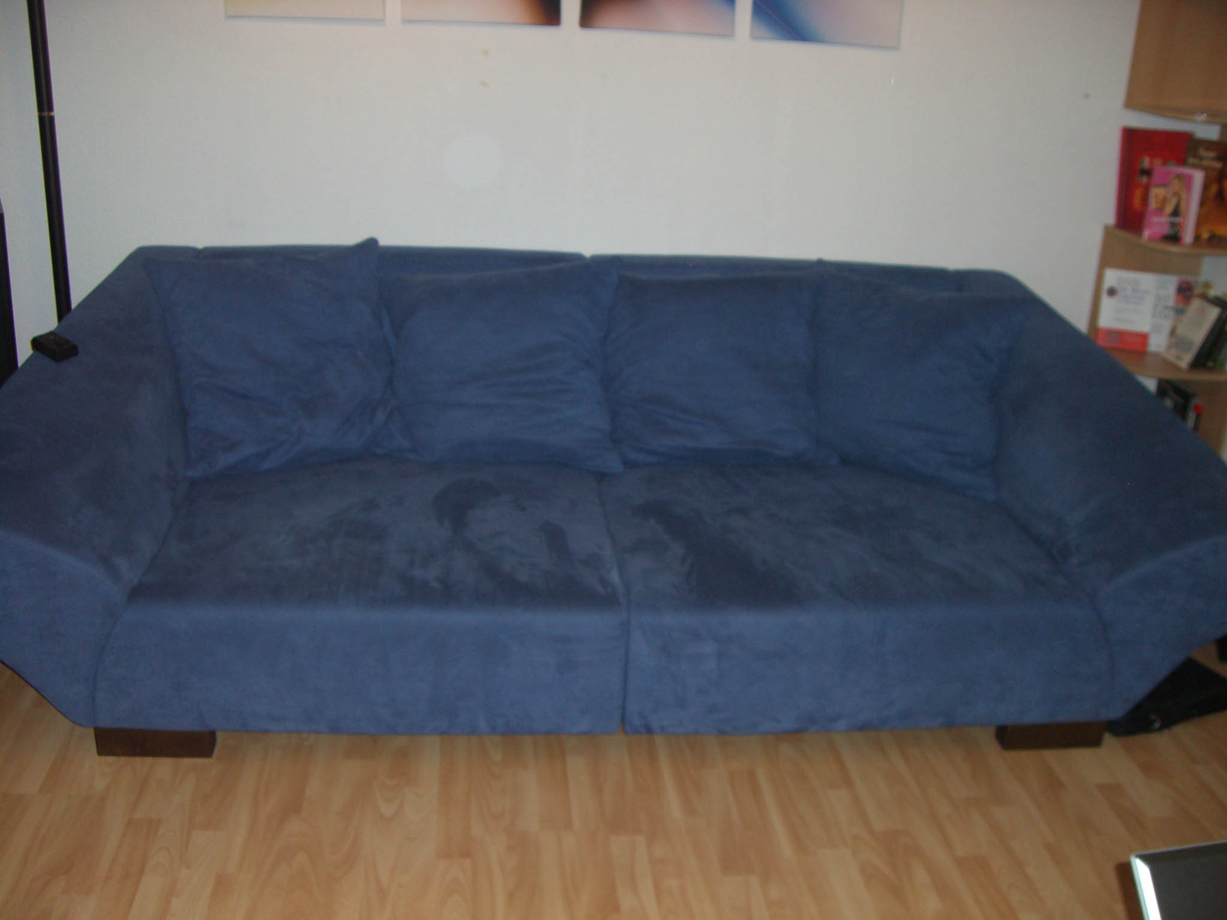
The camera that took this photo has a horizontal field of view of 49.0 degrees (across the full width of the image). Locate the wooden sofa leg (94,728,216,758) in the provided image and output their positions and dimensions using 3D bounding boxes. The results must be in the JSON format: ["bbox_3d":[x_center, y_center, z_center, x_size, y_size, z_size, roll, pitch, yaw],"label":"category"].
[{"bbox_3d":[-0.954,0.574,2.818,0.233,0.075,0.060,1,20,-6],"label":"wooden sofa leg"}]

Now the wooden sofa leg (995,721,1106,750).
[{"bbox_3d":[0.977,0.599,3.011,0.228,0.075,0.060,1,20,-6],"label":"wooden sofa leg"}]

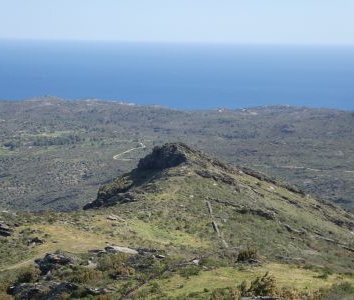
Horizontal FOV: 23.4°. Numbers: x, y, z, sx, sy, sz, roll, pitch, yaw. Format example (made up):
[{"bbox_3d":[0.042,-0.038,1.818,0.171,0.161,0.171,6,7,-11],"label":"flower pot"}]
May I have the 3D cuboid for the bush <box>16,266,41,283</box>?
[{"bbox_3d":[-13.893,11.648,80.000,2.430,1.300,2.100,0,8,-10],"label":"bush"}]

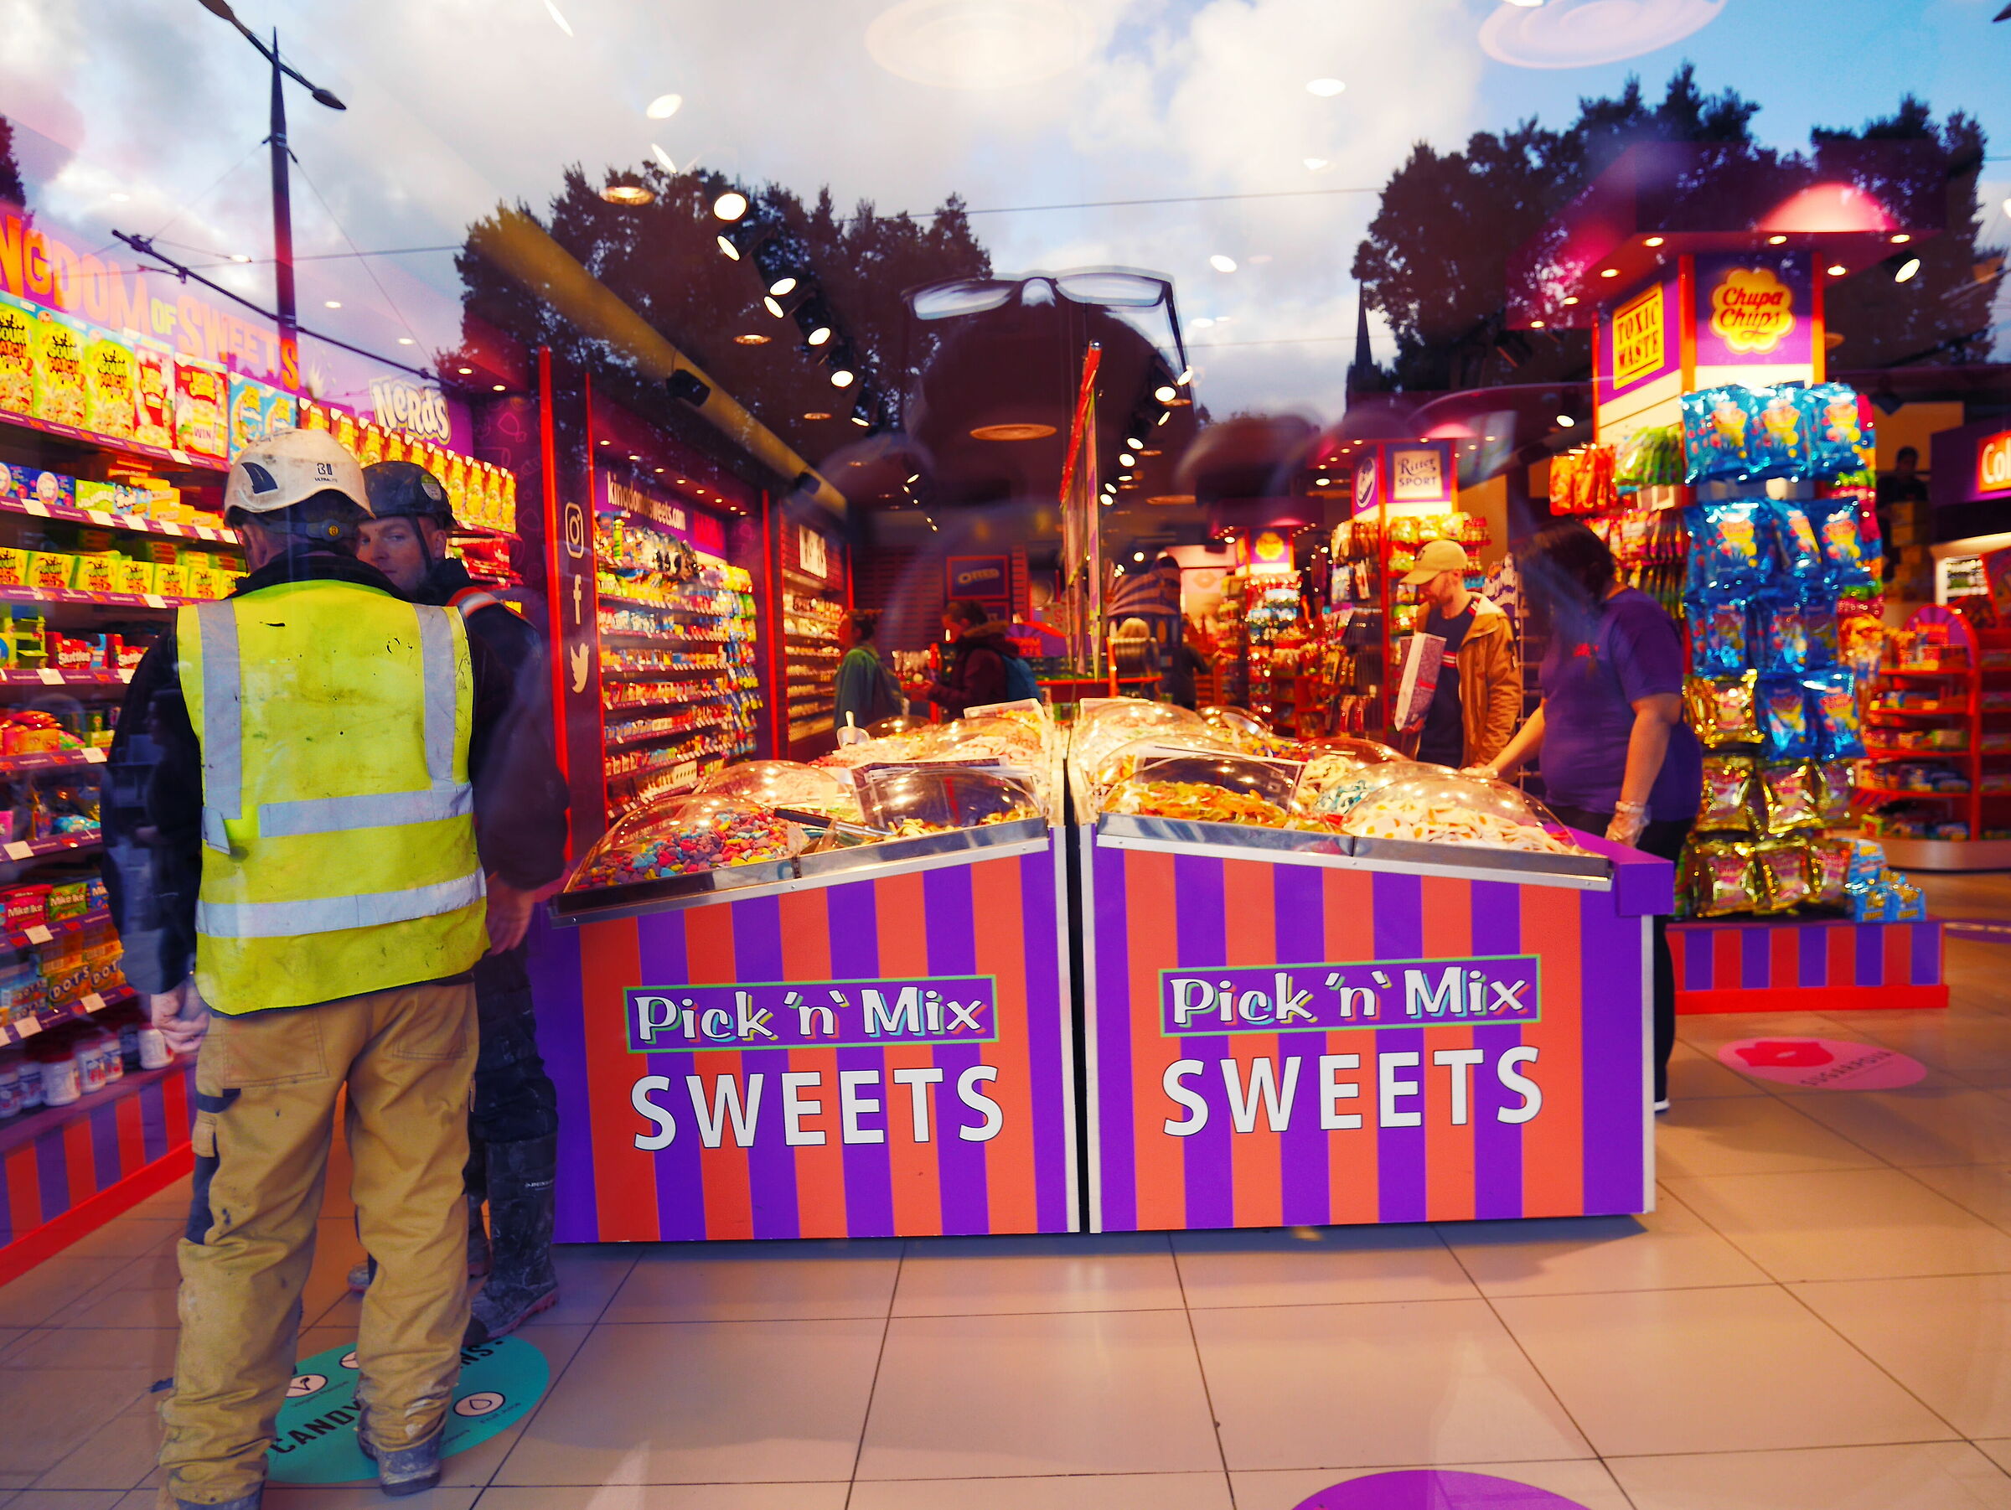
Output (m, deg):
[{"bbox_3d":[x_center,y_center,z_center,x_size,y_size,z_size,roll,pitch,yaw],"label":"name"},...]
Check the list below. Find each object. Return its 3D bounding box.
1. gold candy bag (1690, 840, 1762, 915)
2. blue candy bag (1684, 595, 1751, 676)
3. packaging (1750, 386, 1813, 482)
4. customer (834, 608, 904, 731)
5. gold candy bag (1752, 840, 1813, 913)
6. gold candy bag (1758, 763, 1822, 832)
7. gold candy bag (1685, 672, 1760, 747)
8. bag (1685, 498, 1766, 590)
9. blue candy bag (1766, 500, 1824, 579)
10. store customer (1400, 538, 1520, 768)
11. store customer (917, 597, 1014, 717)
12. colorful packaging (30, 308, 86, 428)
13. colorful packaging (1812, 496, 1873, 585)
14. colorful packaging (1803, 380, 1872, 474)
[{"bbox_3d":[2.551,0.440,4.951,0.220,0.270,0.090,-2,4,8],"label":"gold candy bag"},{"bbox_3d":[2.538,-0.430,4.963,0.210,0.300,0.090,-2,4,8],"label":"blue candy bag"},{"bbox_3d":[2.717,-1.127,4.882,0.215,0.325,0.090,-2,4,8],"label":"packaging"},{"bbox_3d":[-0.798,-0.033,8.334,0.380,1.680,0.460,-2,4,7],"label":"customer"},{"bbox_3d":[2.761,0.429,4.946,0.210,0.265,0.090,-2,4,8],"label":"gold candy bag"},{"bbox_3d":[2.783,0.148,4.946,0.205,0.260,0.090,-2,4,8],"label":"gold candy bag"},{"bbox_3d":[2.531,-0.161,4.921,0.225,0.260,0.090,-2,4,8],"label":"gold candy bag"},{"bbox_3d":[2.465,-0.719,4.763,0.250,0.310,0.100,-2,4,1],"label":"bag"},{"bbox_3d":[2.709,-0.732,4.777,0.205,0.290,0.090,-2,4,1],"label":"blue candy bag"},{"bbox_3d":[1.844,0.013,5.628,0.380,1.750,0.500,-4,4,-27],"label":"store customer"},{"bbox_3d":[-0.198,-0.006,7.621,0.480,1.670,0.480,-2,4,1],"label":"store customer"},{"bbox_3d":[-2.480,-0.993,3.616,0.060,0.275,0.195,-2,4,1],"label":"colorful packaging"},{"bbox_3d":[2.941,-0.754,4.903,0.205,0.315,0.090,-2,4,8],"label":"colorful packaging"},{"bbox_3d":[2.912,-1.137,4.878,0.220,0.325,0.090,-2,4,8],"label":"colorful packaging"}]

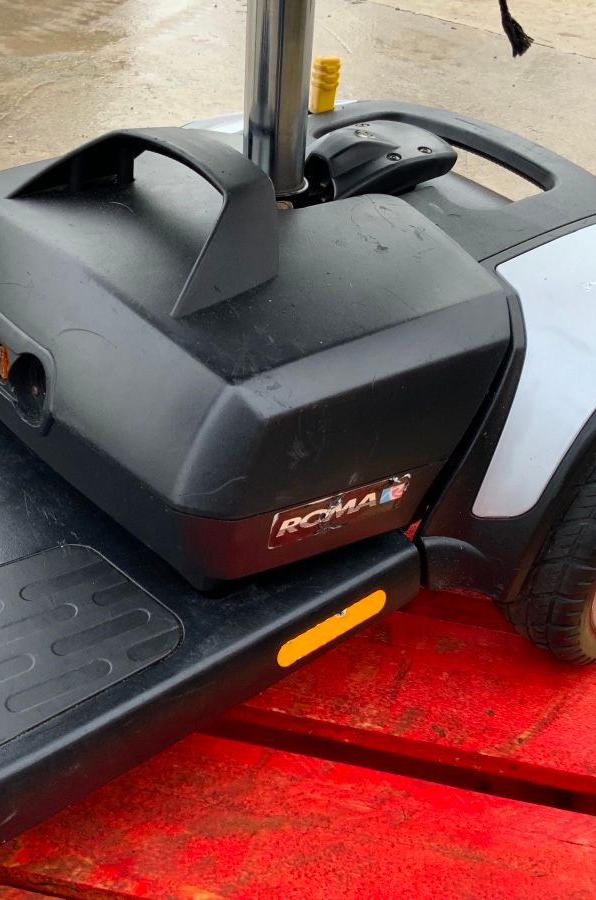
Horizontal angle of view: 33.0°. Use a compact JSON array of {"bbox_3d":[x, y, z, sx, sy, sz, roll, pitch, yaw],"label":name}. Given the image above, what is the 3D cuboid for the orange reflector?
[{"bbox_3d":[0.020,0.100,0.560,0.082,0.021,0.003,-24,44,-33],"label":"orange reflector"}]

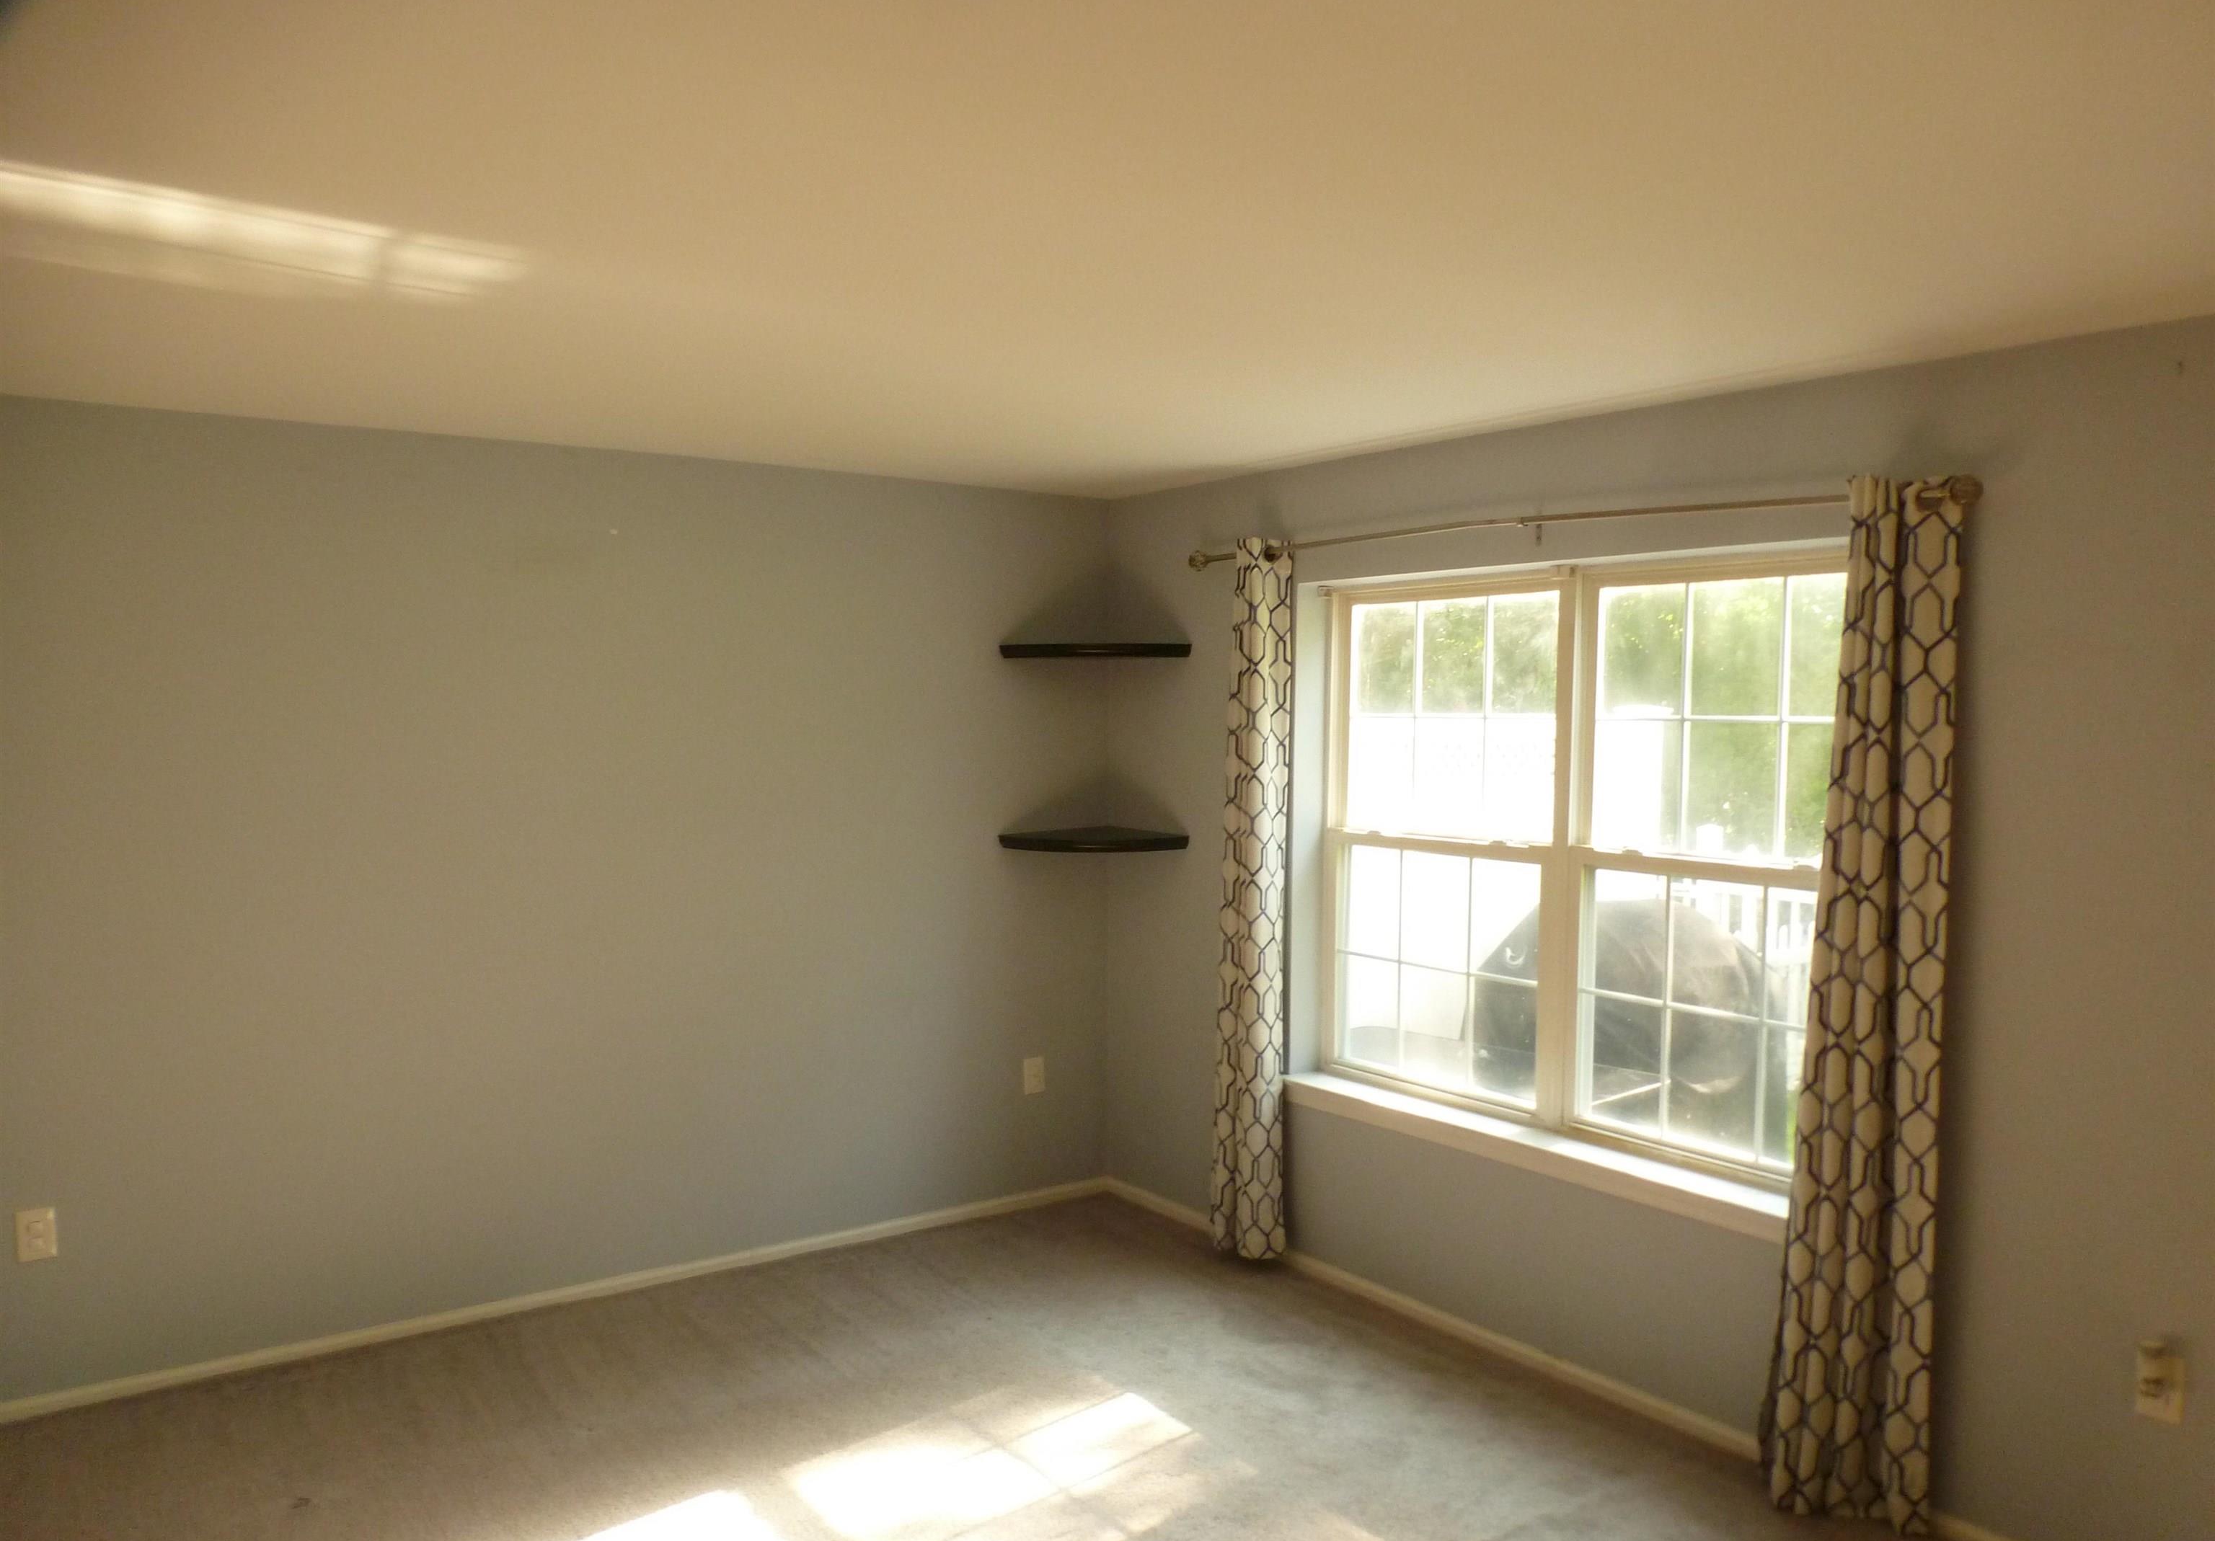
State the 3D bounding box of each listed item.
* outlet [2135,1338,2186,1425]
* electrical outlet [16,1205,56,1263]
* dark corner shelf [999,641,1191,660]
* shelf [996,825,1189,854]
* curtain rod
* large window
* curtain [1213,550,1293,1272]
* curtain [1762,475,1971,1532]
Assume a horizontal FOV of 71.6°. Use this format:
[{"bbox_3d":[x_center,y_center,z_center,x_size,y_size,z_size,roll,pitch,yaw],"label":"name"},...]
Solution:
[{"bbox_3d":[1.940,1.135,2.835,0.022,0.122,0.073,-2,3,-38],"label":"outlet"},{"bbox_3d":[-2.536,1.102,3.639,0.073,0.117,0.012,-1,3,-34],"label":"electrical outlet"},{"bbox_3d":[-0.024,-0.392,5.102,0.621,0.041,0.384,1,3,9],"label":"dark corner shelf"},{"bbox_3d":[-0.027,0.235,5.129,0.621,0.041,0.384,1,3,9],"label":"shelf"},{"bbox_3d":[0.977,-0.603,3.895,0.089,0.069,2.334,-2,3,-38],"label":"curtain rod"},{"bbox_3d":[1.190,0.216,3.981,0.108,1.478,1.724,-2,3,-38],"label":"large window"},{"bbox_3d":[0.436,0.390,4.646,0.108,2.167,0.295,-2,3,-38],"label":"curtain"},{"bbox_3d":[1.560,0.474,3.183,0.138,2.157,0.325,-2,3,-38],"label":"curtain"}]

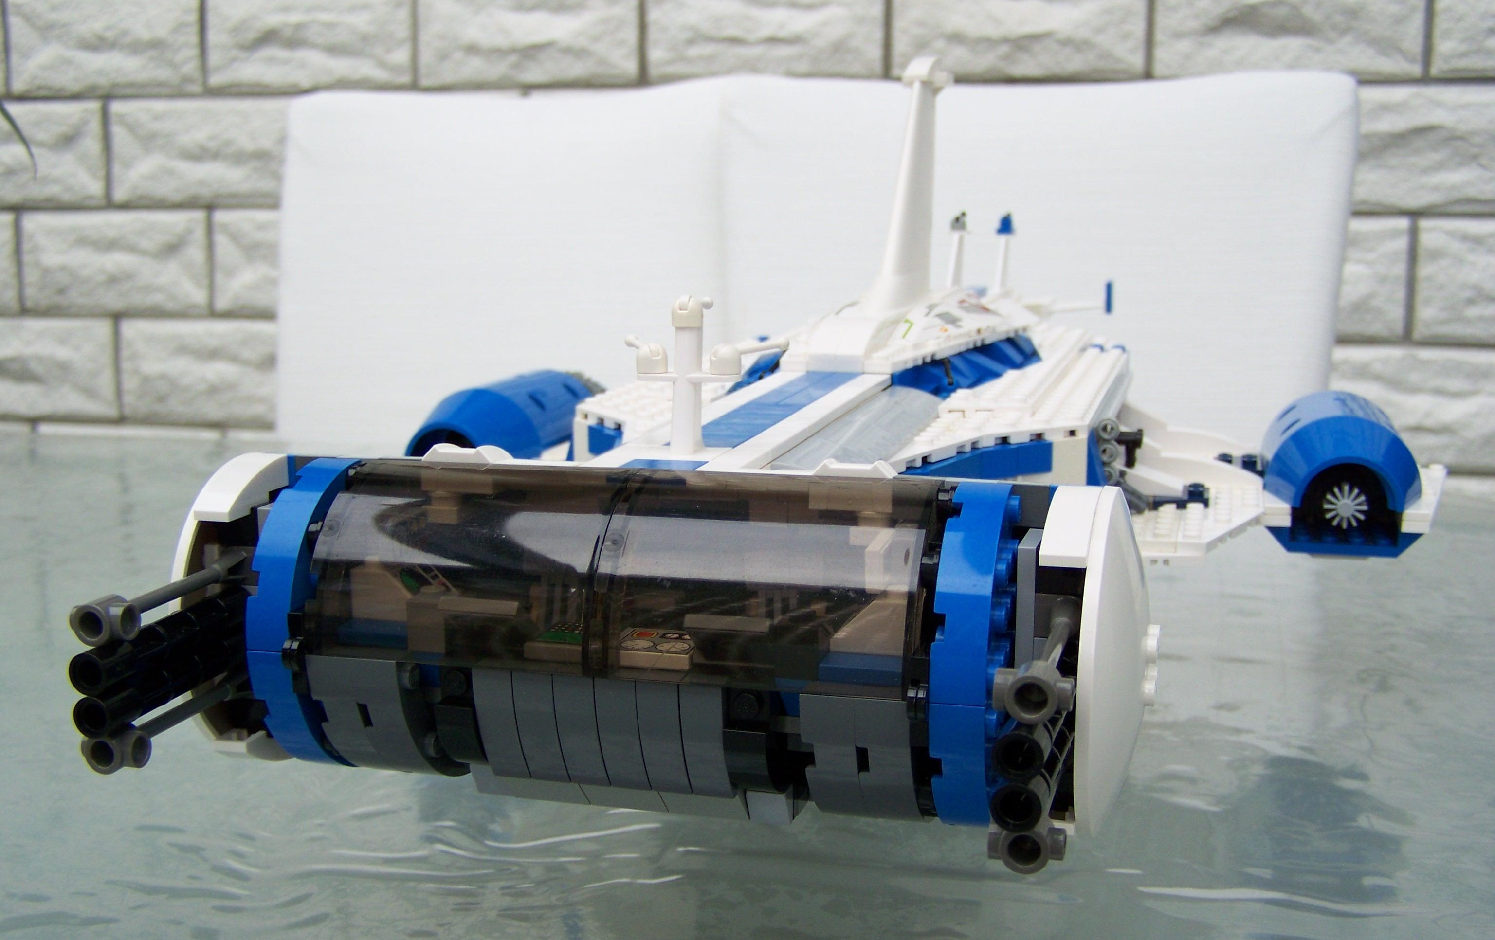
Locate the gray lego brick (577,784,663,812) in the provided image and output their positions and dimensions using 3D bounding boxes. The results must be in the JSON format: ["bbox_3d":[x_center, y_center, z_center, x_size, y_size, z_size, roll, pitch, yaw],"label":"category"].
[{"bbox_3d":[-0.023,0.060,0.310,0.016,0.008,0.004,2,54,16],"label":"gray lego brick"}]

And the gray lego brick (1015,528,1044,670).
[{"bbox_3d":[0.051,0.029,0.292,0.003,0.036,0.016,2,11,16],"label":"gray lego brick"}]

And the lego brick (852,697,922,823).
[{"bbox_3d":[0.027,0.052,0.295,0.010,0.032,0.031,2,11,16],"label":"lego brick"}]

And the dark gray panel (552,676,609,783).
[{"bbox_3d":[-0.030,0.048,0.306,0.008,0.024,0.010,2,11,16],"label":"dark gray panel"}]

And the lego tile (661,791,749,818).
[{"bbox_3d":[-0.008,0.061,0.306,0.016,0.008,0.004,2,54,16],"label":"lego tile"}]

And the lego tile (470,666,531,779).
[{"bbox_3d":[-0.045,0.047,0.304,0.008,0.024,0.010,2,11,16],"label":"lego tile"}]

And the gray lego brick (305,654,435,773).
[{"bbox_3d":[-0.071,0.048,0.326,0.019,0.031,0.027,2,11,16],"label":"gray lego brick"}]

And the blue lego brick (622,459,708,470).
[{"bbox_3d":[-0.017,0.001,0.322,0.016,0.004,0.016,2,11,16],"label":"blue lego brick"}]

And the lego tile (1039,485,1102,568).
[{"bbox_3d":[0.057,0.010,0.289,0.008,0.010,0.024,2,11,16],"label":"lego tile"}]

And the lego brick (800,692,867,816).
[{"bbox_3d":[0.018,0.051,0.297,0.010,0.032,0.031,2,11,16],"label":"lego brick"}]

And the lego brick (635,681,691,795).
[{"bbox_3d":[-0.015,0.049,0.301,0.008,0.024,0.010,2,11,16],"label":"lego brick"}]

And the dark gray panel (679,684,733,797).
[{"bbox_3d":[-0.007,0.049,0.299,0.008,0.024,0.010,2,11,16],"label":"dark gray panel"}]

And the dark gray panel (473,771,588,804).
[{"bbox_3d":[-0.042,0.060,0.316,0.024,0.008,0.004,2,54,16],"label":"dark gray panel"}]

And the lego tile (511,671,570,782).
[{"bbox_3d":[-0.038,0.048,0.308,0.008,0.024,0.010,2,11,16],"label":"lego tile"}]

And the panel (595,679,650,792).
[{"bbox_3d":[-0.023,0.049,0.303,0.008,0.024,0.010,2,11,16],"label":"panel"}]

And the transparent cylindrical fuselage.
[{"bbox_3d":[-0.024,0.018,0.304,0.115,0.032,0.033,2,11,16],"label":"transparent cylindrical fuselage"}]

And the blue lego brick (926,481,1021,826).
[{"bbox_3d":[0.040,0.037,0.294,0.011,0.064,0.032,2,11,16],"label":"blue lego brick"}]

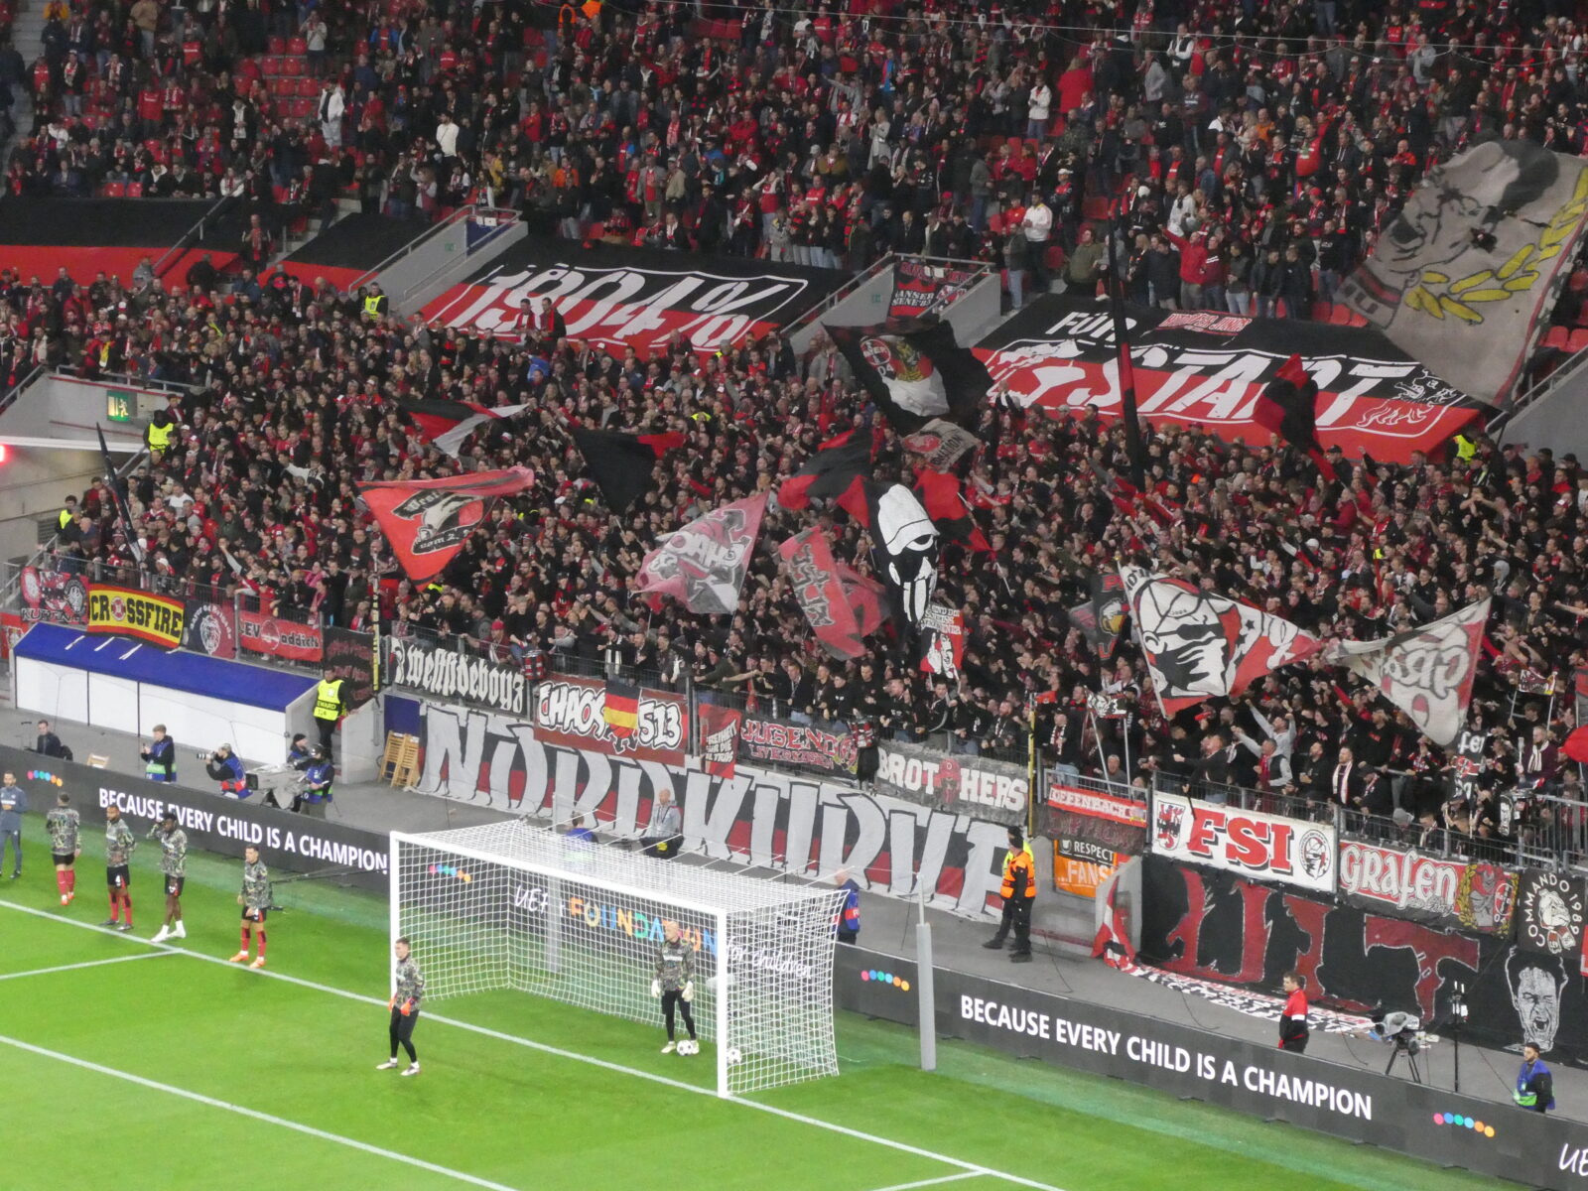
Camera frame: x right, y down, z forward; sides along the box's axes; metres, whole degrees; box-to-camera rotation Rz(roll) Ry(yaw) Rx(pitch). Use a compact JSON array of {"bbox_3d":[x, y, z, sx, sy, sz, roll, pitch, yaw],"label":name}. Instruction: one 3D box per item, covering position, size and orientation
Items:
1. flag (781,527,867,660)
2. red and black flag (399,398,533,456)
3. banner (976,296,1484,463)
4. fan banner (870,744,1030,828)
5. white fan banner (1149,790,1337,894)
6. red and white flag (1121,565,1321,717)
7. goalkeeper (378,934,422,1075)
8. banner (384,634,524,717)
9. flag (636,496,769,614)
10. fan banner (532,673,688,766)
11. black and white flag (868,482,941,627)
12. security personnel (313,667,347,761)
[{"bbox_3d":[0.486,-0.030,98.932,1.500,2.100,0.400,2,8,17],"label":"flag"},{"bbox_3d":[-5.926,-3.013,111.000,2.350,1.000,0.600,2,8,12],"label":"red and black flag"},{"bbox_3d":[7.795,-4.051,111.928,3.900,0.200,13.600,-36,27,-30],"label":"banner"},{"bbox_3d":[2.427,2.895,95.405,0.070,0.860,3.600,-7,11,-39],"label":"fan banner"},{"bbox_3d":[6.444,3.555,89.499,0.080,0.970,3.800,-6,10,-39],"label":"white fan banner"},{"bbox_3d":[6.282,0.664,90.761,2.700,2.300,0.400,-10,8,14],"label":"red and white flag"},{"bbox_3d":[-5.339,5.559,84.367,0.620,1.850,0.420,8,12,44],"label":"goalkeeper"},{"bbox_3d":[-5.753,1.385,104.865,0.080,0.850,3.900,-6,10,-39],"label":"banner"},{"bbox_3d":[-1.514,-0.681,101.476,2.000,1.950,0.400,2,8,17],"label":"flag"},{"bbox_3d":[-3.078,2.019,101.038,0.080,1.180,4.100,-6,10,-39],"label":"fan banner"},{"bbox_3d":[1.744,-0.633,97.300,1.100,2.250,0.450,3,8,21],"label":"black and white flag"},{"bbox_3d":[-8.065,2.047,107.419,0.580,1.760,0.380,5,9,30],"label":"security personnel"}]

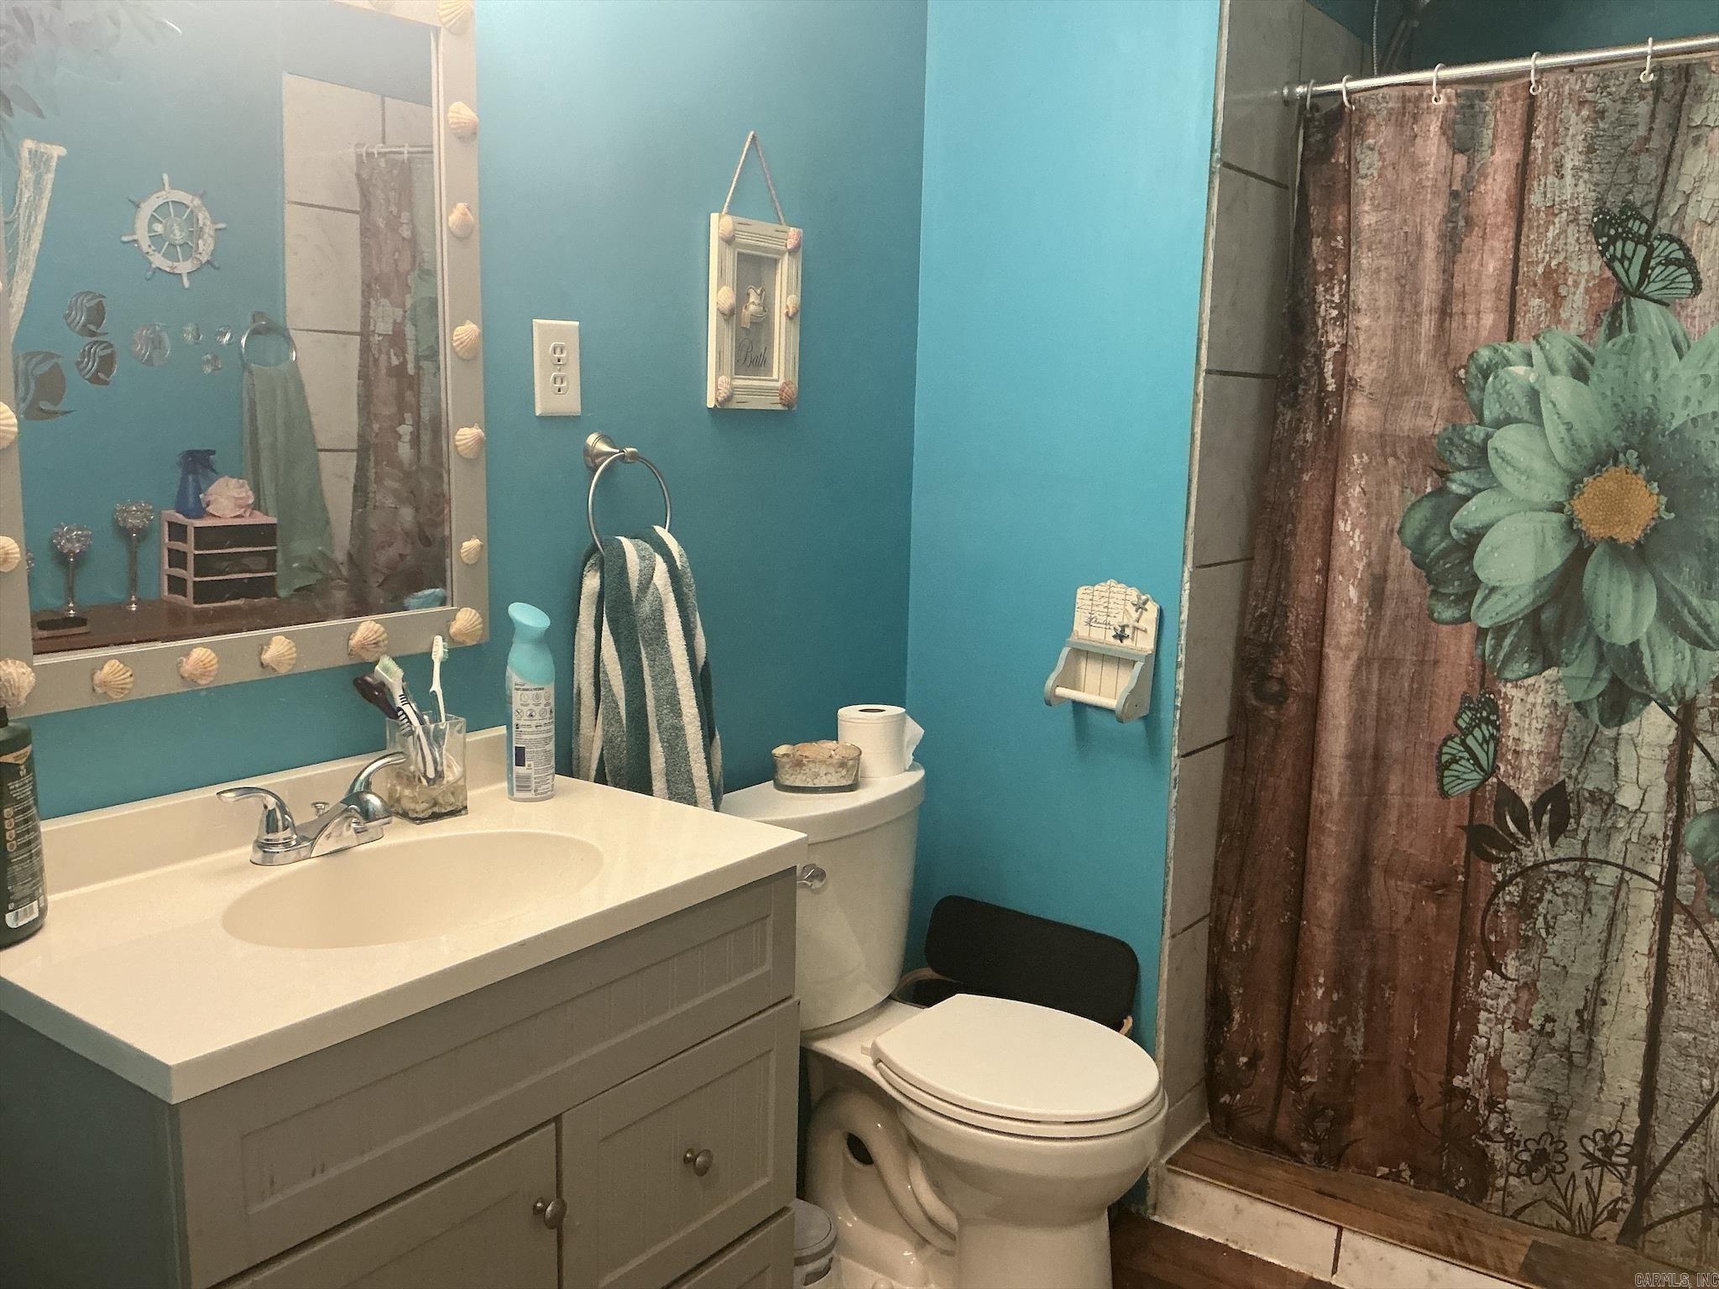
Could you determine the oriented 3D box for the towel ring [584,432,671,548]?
[{"bbox_3d":[-0.332,-0.197,1.887,0.078,0.176,0.156,8,11,35],"label":"towel ring"}]

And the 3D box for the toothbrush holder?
[{"bbox_3d":[-0.512,0.145,1.642,0.065,0.115,0.065,8,11,39],"label":"toothbrush holder"}]

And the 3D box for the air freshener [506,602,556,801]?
[{"bbox_3d":[-0.407,0.073,1.723,0.059,0.236,0.059,1,9,0],"label":"air freshener"}]

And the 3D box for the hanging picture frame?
[{"bbox_3d":[-0.157,-0.564,2.111,0.025,0.408,0.192,8,11,35],"label":"hanging picture frame"}]

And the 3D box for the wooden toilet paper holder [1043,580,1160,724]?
[{"bbox_3d":[0.399,0.003,2.298,0.152,0.212,0.108,12,14,34],"label":"wooden toilet paper holder"}]

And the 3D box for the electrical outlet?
[{"bbox_3d":[-0.396,-0.362,1.827,0.007,0.121,0.077,8,11,35],"label":"electrical outlet"}]

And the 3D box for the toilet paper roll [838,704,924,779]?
[{"bbox_3d":[0.026,0.164,2.345,0.124,0.101,0.114,1,9,0],"label":"toilet paper roll"}]

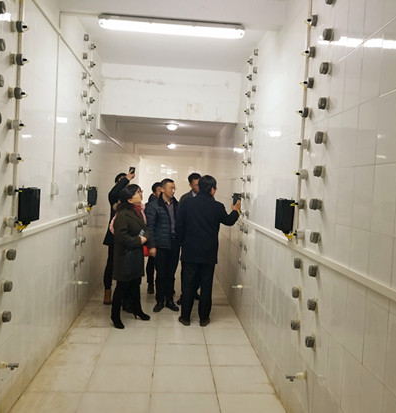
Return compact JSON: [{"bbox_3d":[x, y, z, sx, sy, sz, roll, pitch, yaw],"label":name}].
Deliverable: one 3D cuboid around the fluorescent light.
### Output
[{"bbox_3d":[-0.223,-1.548,3.553,1.265,0.090,0.110,3,2,-4],"label":"fluorescent light"}]

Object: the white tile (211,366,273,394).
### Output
[{"bbox_3d":[0.378,1.472,3.496,0.495,0.010,0.505,3,2,-4],"label":"white tile"}]

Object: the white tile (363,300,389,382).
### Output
[{"bbox_3d":[0.778,0.583,1.806,0.010,0.305,0.200,3,2,-4],"label":"white tile"}]

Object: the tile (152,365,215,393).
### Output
[{"bbox_3d":[-0.124,1.444,3.456,0.502,0.010,0.496,3,3,-4],"label":"tile"}]

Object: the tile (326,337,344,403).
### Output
[{"bbox_3d":[0.720,0.845,2.171,0.010,0.298,0.192,3,3,-4],"label":"tile"}]

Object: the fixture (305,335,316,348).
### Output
[{"bbox_3d":[0.671,0.799,2.455,0.052,0.070,0.070,3,3,-4],"label":"fixture"}]

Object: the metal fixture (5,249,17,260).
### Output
[{"bbox_3d":[-1.190,0.308,2.640,0.065,0.070,0.068,2,3,-4],"label":"metal fixture"}]

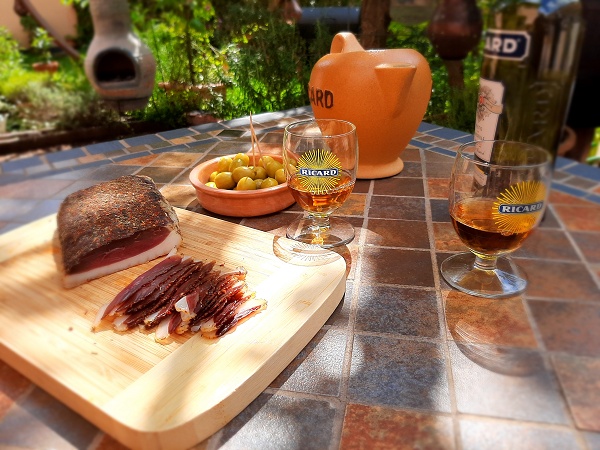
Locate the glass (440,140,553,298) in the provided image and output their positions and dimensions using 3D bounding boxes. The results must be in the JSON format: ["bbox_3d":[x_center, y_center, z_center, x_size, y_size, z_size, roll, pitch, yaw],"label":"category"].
[{"bbox_3d":[0.140,-0.004,0.328,0.065,0.101,0.065,-13,30,-19],"label":"glass"}]

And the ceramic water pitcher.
[{"bbox_3d":[0.081,-0.140,0.535,0.137,0.151,0.152,-10,29,-14],"label":"ceramic water pitcher"}]

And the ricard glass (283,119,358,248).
[{"bbox_3d":[0.018,-0.036,0.397,0.065,0.101,0.065,-1,28,3],"label":"ricard glass"}]

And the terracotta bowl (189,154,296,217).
[{"bbox_3d":[-0.056,-0.044,0.489,0.117,0.035,0.117,-2,28,1],"label":"terracotta bowl"}]

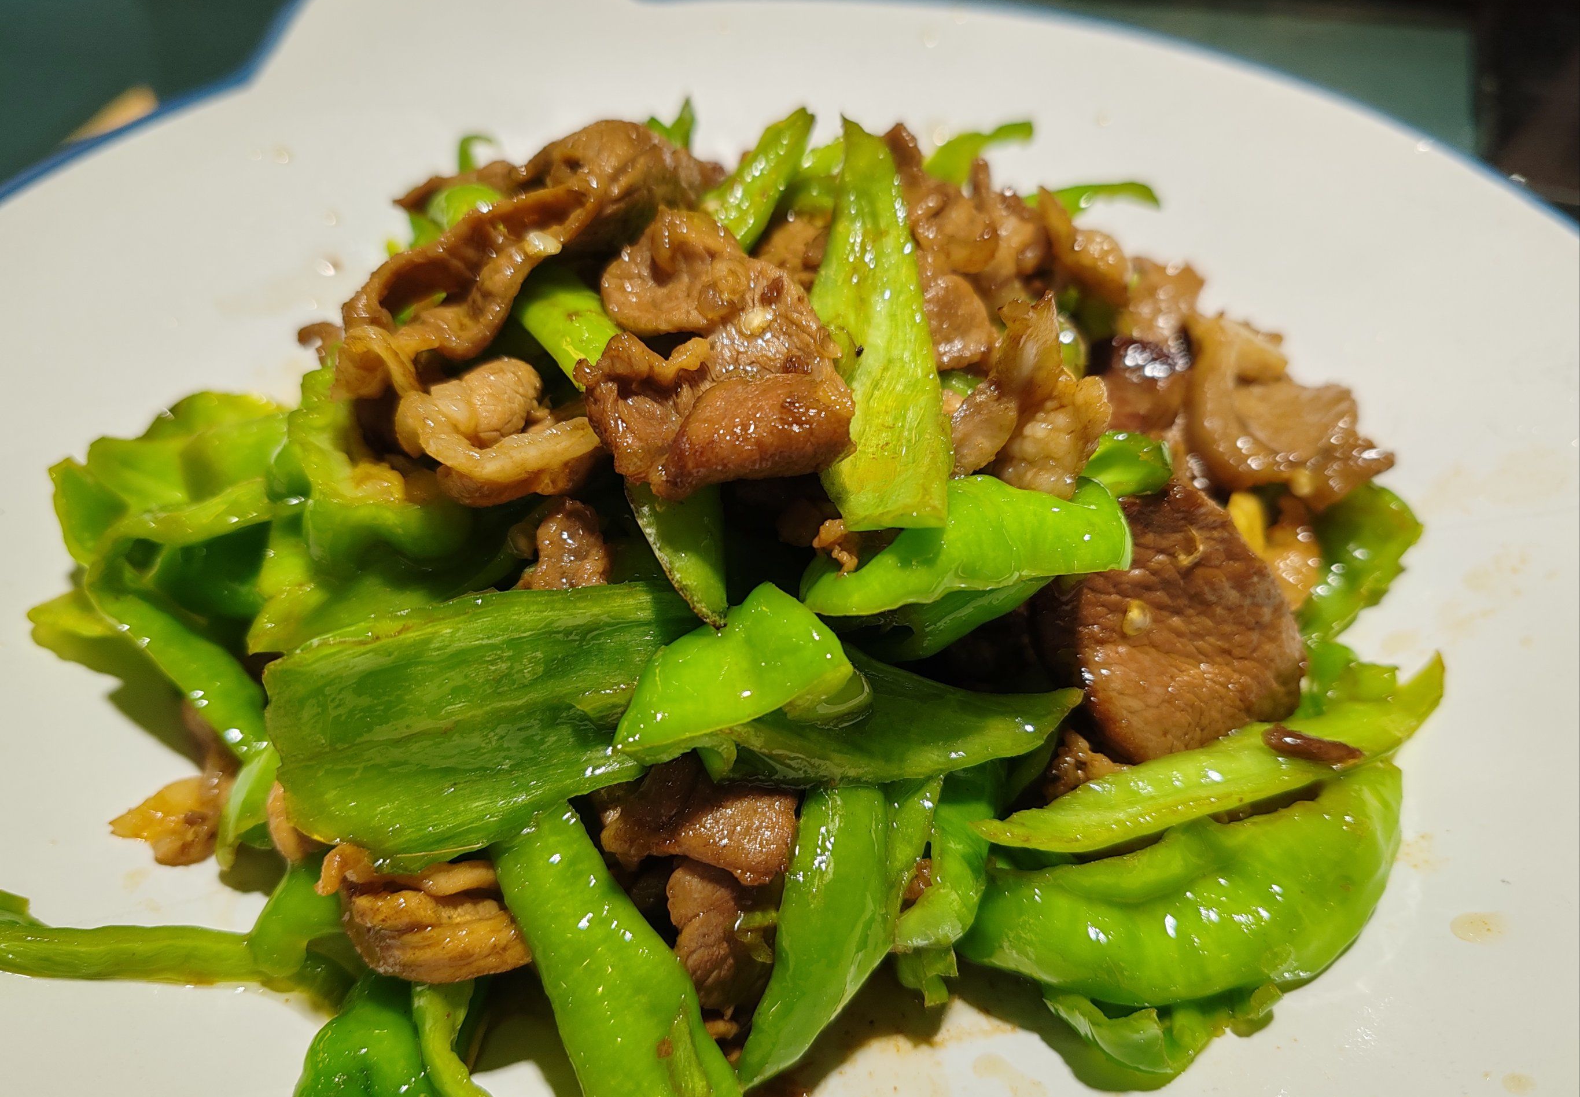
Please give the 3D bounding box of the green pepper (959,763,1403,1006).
[{"bbox_3d":[0.049,0.042,0.155,0.054,0.020,0.025,-13,49,-12],"label":"green pepper"}]

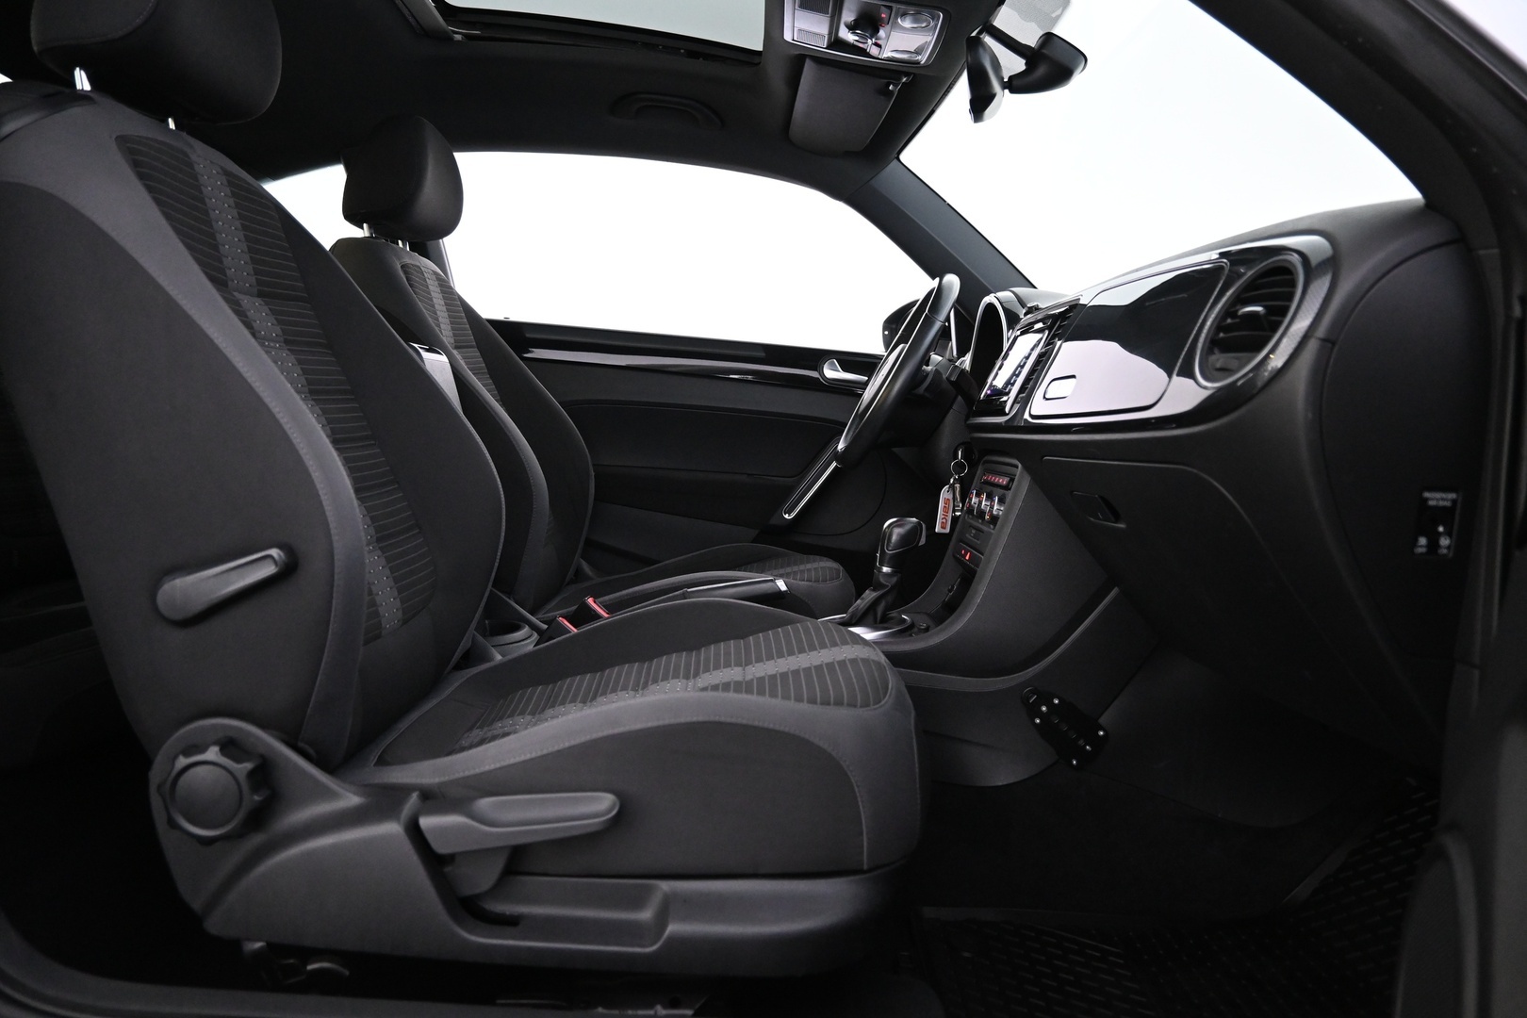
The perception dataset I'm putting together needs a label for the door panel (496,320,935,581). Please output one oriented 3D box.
[{"bbox_3d":[-0.083,-0.075,2.051,1.020,0.540,0.110,4,4,0],"label":"door panel"}]

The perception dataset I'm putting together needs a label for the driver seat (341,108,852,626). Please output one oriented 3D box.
[{"bbox_3d":[-0.267,-0.160,1.715,0.850,0.940,0.530,4,4,0],"label":"driver seat"}]

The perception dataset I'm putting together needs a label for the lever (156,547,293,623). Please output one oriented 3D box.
[{"bbox_3d":[-0.411,0.057,0.777,0.101,0.033,0.025,-21,4,2],"label":"lever"}]

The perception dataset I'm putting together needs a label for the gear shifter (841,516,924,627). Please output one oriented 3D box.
[{"bbox_3d":[0.160,0.088,1.384,0.117,0.158,0.075,4,4,0],"label":"gear shifter"}]

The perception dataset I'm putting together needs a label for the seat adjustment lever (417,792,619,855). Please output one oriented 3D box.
[{"bbox_3d":[-0.185,0.238,0.769,0.146,0.041,0.034,-6,4,1],"label":"seat adjustment lever"}]

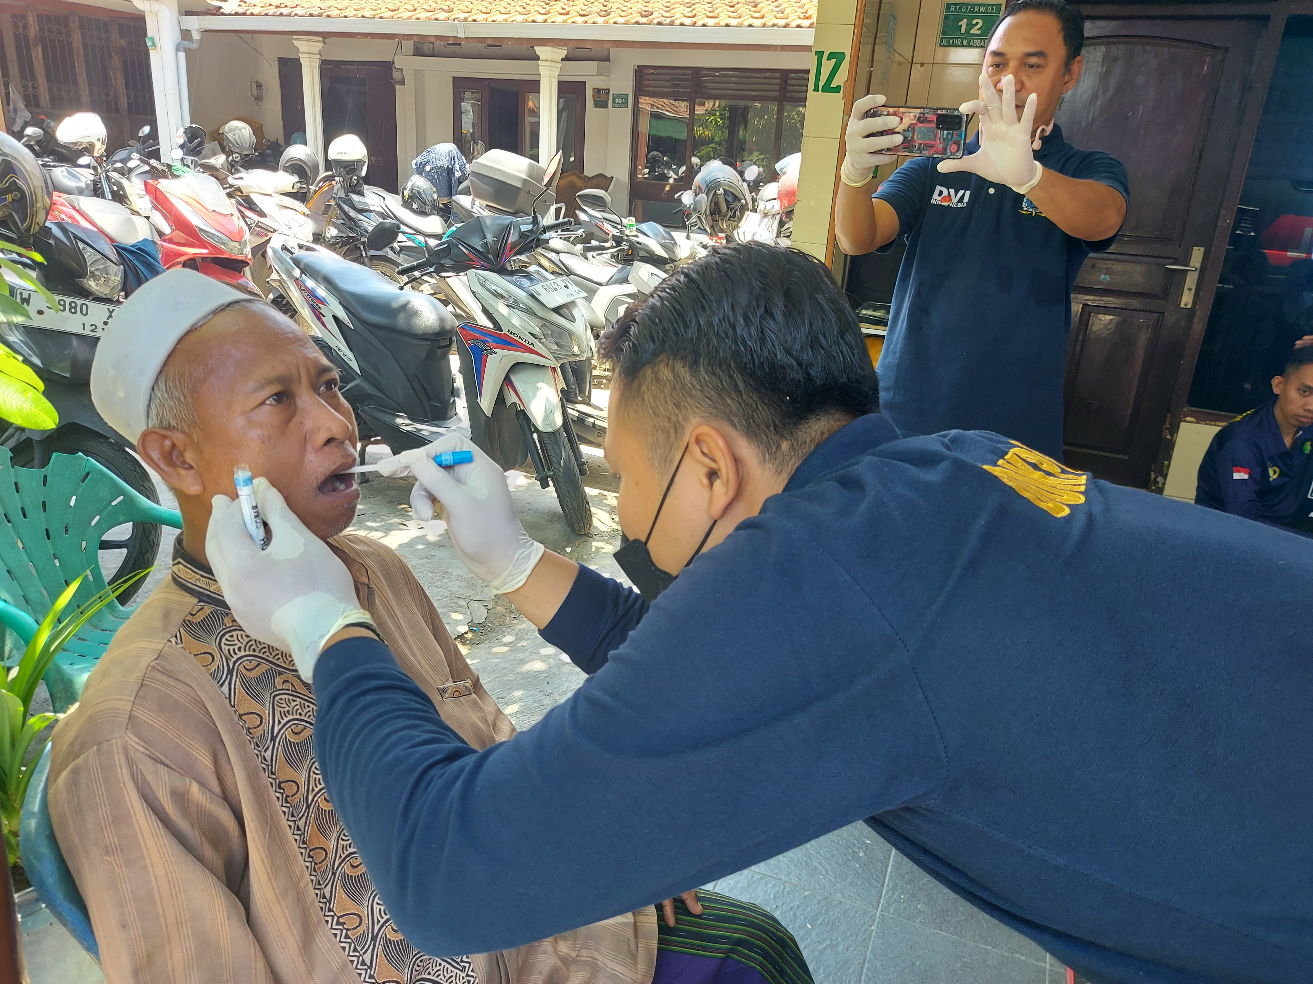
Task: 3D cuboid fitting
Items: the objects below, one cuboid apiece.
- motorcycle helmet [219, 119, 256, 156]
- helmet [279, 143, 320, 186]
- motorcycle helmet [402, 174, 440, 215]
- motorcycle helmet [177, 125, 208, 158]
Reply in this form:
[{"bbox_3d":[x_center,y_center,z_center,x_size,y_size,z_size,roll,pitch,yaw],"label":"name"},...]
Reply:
[{"bbox_3d":[-3.288,-2.780,7.450,0.310,0.260,0.250,14,23,26],"label":"motorcycle helmet"},{"bbox_3d":[-2.425,-2.226,6.450,0.260,0.280,0.310,9,21,14],"label":"helmet"},{"bbox_3d":[-1.539,-1.945,6.200,0.320,0.270,0.260,16,24,30],"label":"motorcycle helmet"},{"bbox_3d":[-3.696,-2.789,7.550,0.250,0.260,0.300,-13,26,-38],"label":"motorcycle helmet"}]

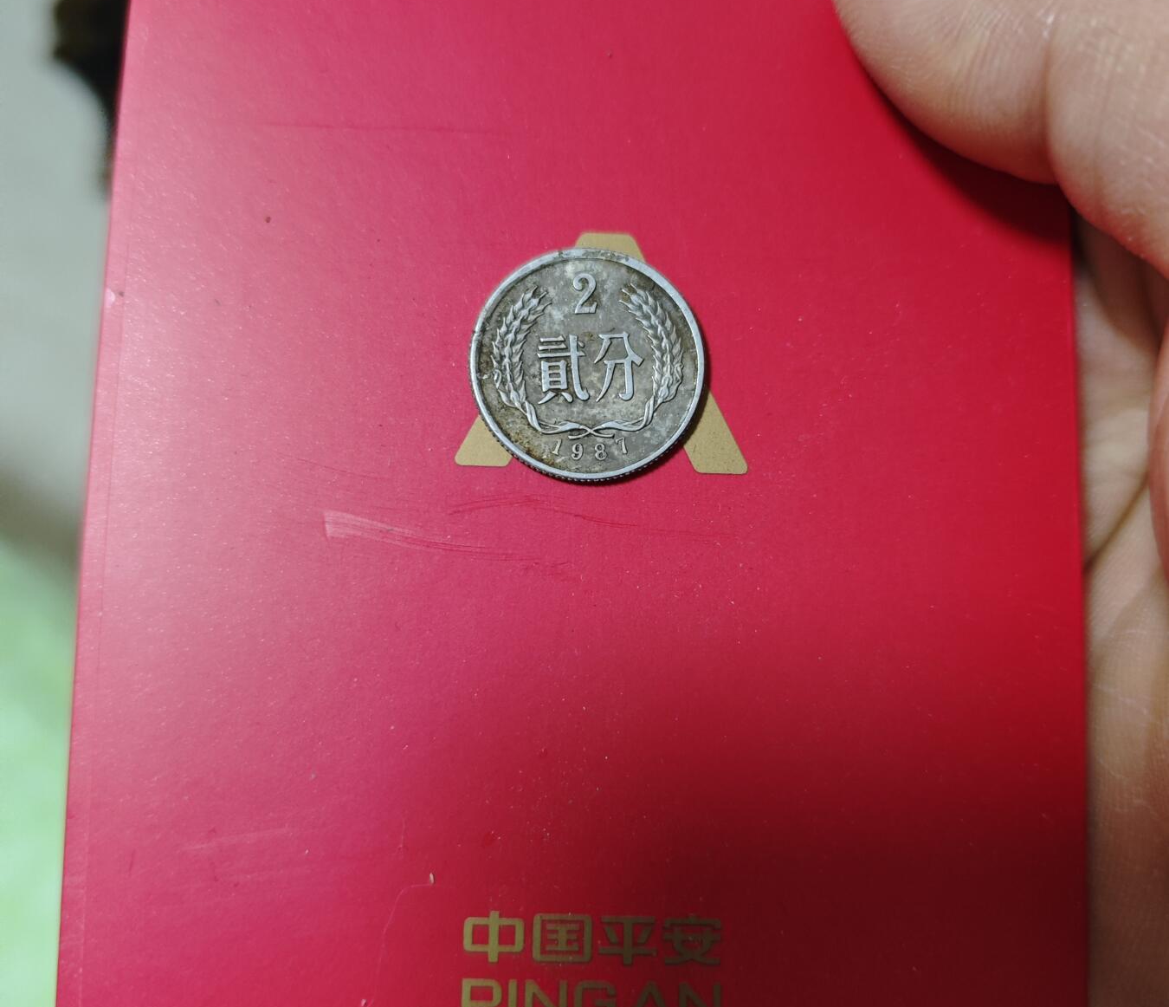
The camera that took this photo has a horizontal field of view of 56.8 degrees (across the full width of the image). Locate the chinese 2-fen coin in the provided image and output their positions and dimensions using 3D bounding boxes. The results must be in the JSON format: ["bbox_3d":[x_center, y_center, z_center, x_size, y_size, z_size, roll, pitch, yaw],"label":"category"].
[{"bbox_3d":[0.000,-0.012,0.097,0.021,0.002,0.021,2,83,-2],"label":"chinese 2-fen coin"}]

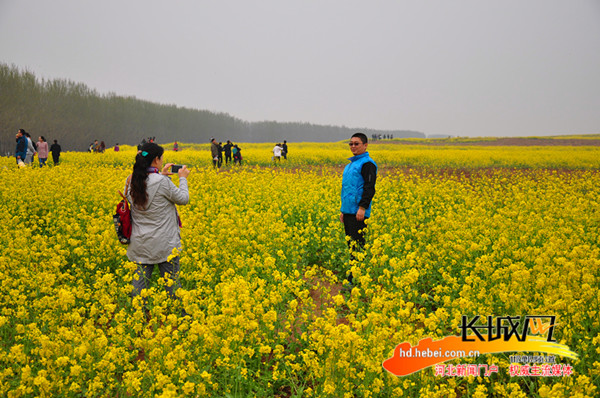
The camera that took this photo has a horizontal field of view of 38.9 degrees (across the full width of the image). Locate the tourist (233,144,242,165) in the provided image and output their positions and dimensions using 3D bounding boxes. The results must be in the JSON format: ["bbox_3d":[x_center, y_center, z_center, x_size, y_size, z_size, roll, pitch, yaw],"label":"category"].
[{"bbox_3d":[-4.388,-3.030,60.056,0.480,1.580,0.380,1,4,12],"label":"tourist"}]

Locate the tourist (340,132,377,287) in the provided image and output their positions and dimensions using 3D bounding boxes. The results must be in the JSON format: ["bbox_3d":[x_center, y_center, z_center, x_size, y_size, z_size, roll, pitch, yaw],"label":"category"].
[{"bbox_3d":[0.677,0.119,9.662,0.520,1.740,0.340,4,6,45],"label":"tourist"}]

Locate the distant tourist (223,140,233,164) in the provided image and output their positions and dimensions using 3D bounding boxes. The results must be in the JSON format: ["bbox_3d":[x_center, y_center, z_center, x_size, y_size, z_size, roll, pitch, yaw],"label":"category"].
[{"bbox_3d":[-4.273,-2.622,50.561,0.560,1.700,0.400,2,4,24],"label":"distant tourist"}]

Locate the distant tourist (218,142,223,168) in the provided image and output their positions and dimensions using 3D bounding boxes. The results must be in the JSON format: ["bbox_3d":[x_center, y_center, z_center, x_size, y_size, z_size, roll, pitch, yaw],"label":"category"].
[{"bbox_3d":[-4.661,-2.516,50.058,0.360,1.630,0.480,0,4,-6],"label":"distant tourist"}]

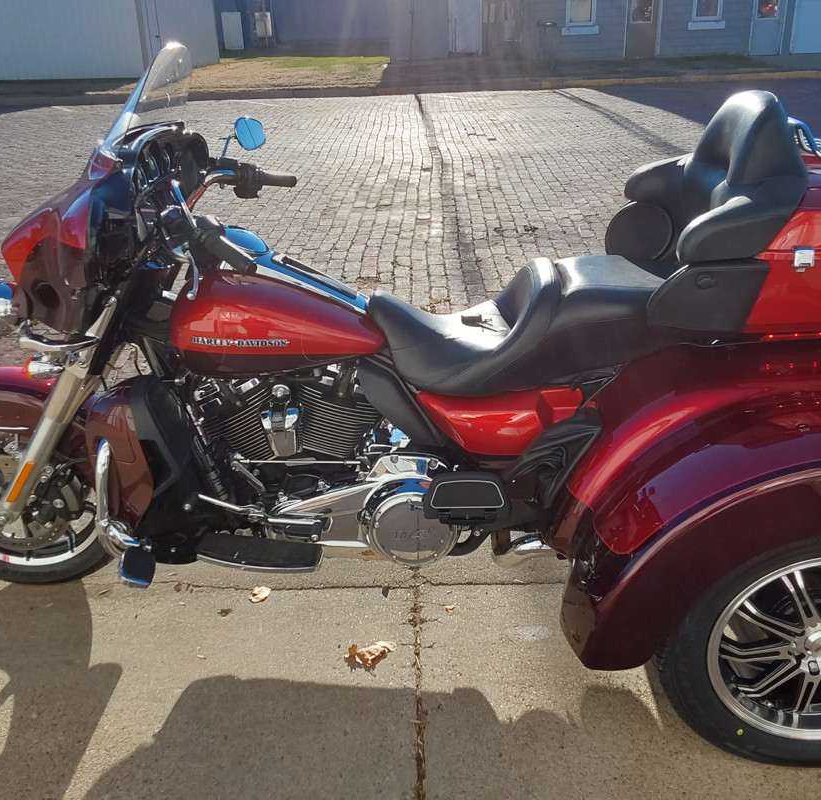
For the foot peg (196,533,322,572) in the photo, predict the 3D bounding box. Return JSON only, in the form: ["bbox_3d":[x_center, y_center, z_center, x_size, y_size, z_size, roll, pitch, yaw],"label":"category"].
[{"bbox_3d":[-0.366,0.358,2.013,0.315,0.040,0.115,5,24,5],"label":"foot peg"}]

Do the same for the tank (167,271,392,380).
[{"bbox_3d":[-0.294,-0.226,2.090,0.560,0.270,0.370,0,24,7],"label":"tank"}]

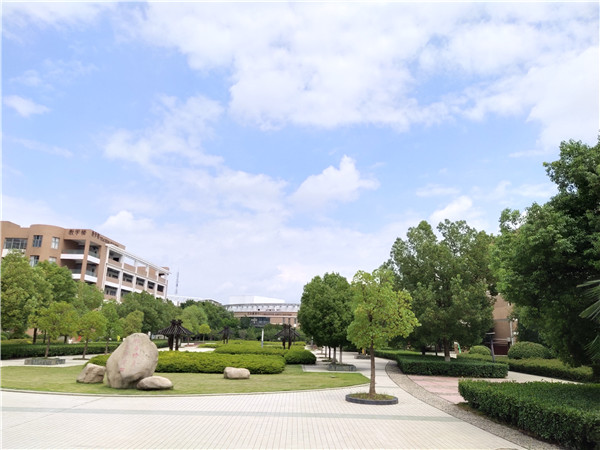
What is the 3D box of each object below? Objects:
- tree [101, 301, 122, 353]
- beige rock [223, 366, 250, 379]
[{"bbox_3d":[-15.750,8.516,35.915,2.066,4.285,2.066,1,-15,0],"label":"tree"},{"bbox_3d":[-2.605,6.125,18.026,1.080,0.470,0.720,1,-15,0],"label":"beige rock"}]

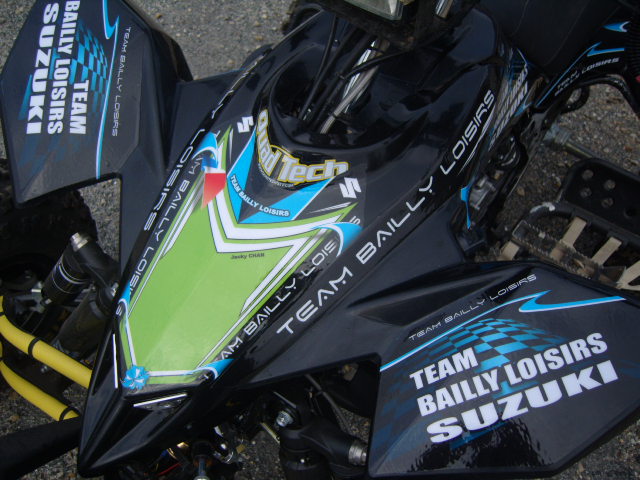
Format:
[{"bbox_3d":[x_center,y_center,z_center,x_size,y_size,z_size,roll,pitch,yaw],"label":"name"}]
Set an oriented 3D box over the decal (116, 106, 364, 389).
[{"bbox_3d":[-0.121,0.024,0.807,0.245,0.060,0.375,34,93,14],"label":"decal"}]

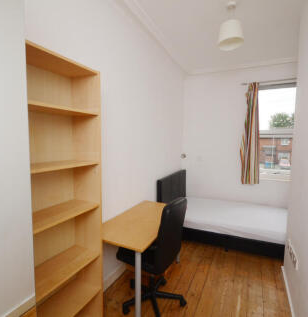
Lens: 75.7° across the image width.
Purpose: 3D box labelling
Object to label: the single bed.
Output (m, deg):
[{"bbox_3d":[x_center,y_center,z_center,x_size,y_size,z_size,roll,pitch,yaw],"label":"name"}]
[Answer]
[{"bbox_3d":[1.208,0.822,3.371,1.980,0.953,1.210,2,5,22],"label":"single bed"}]

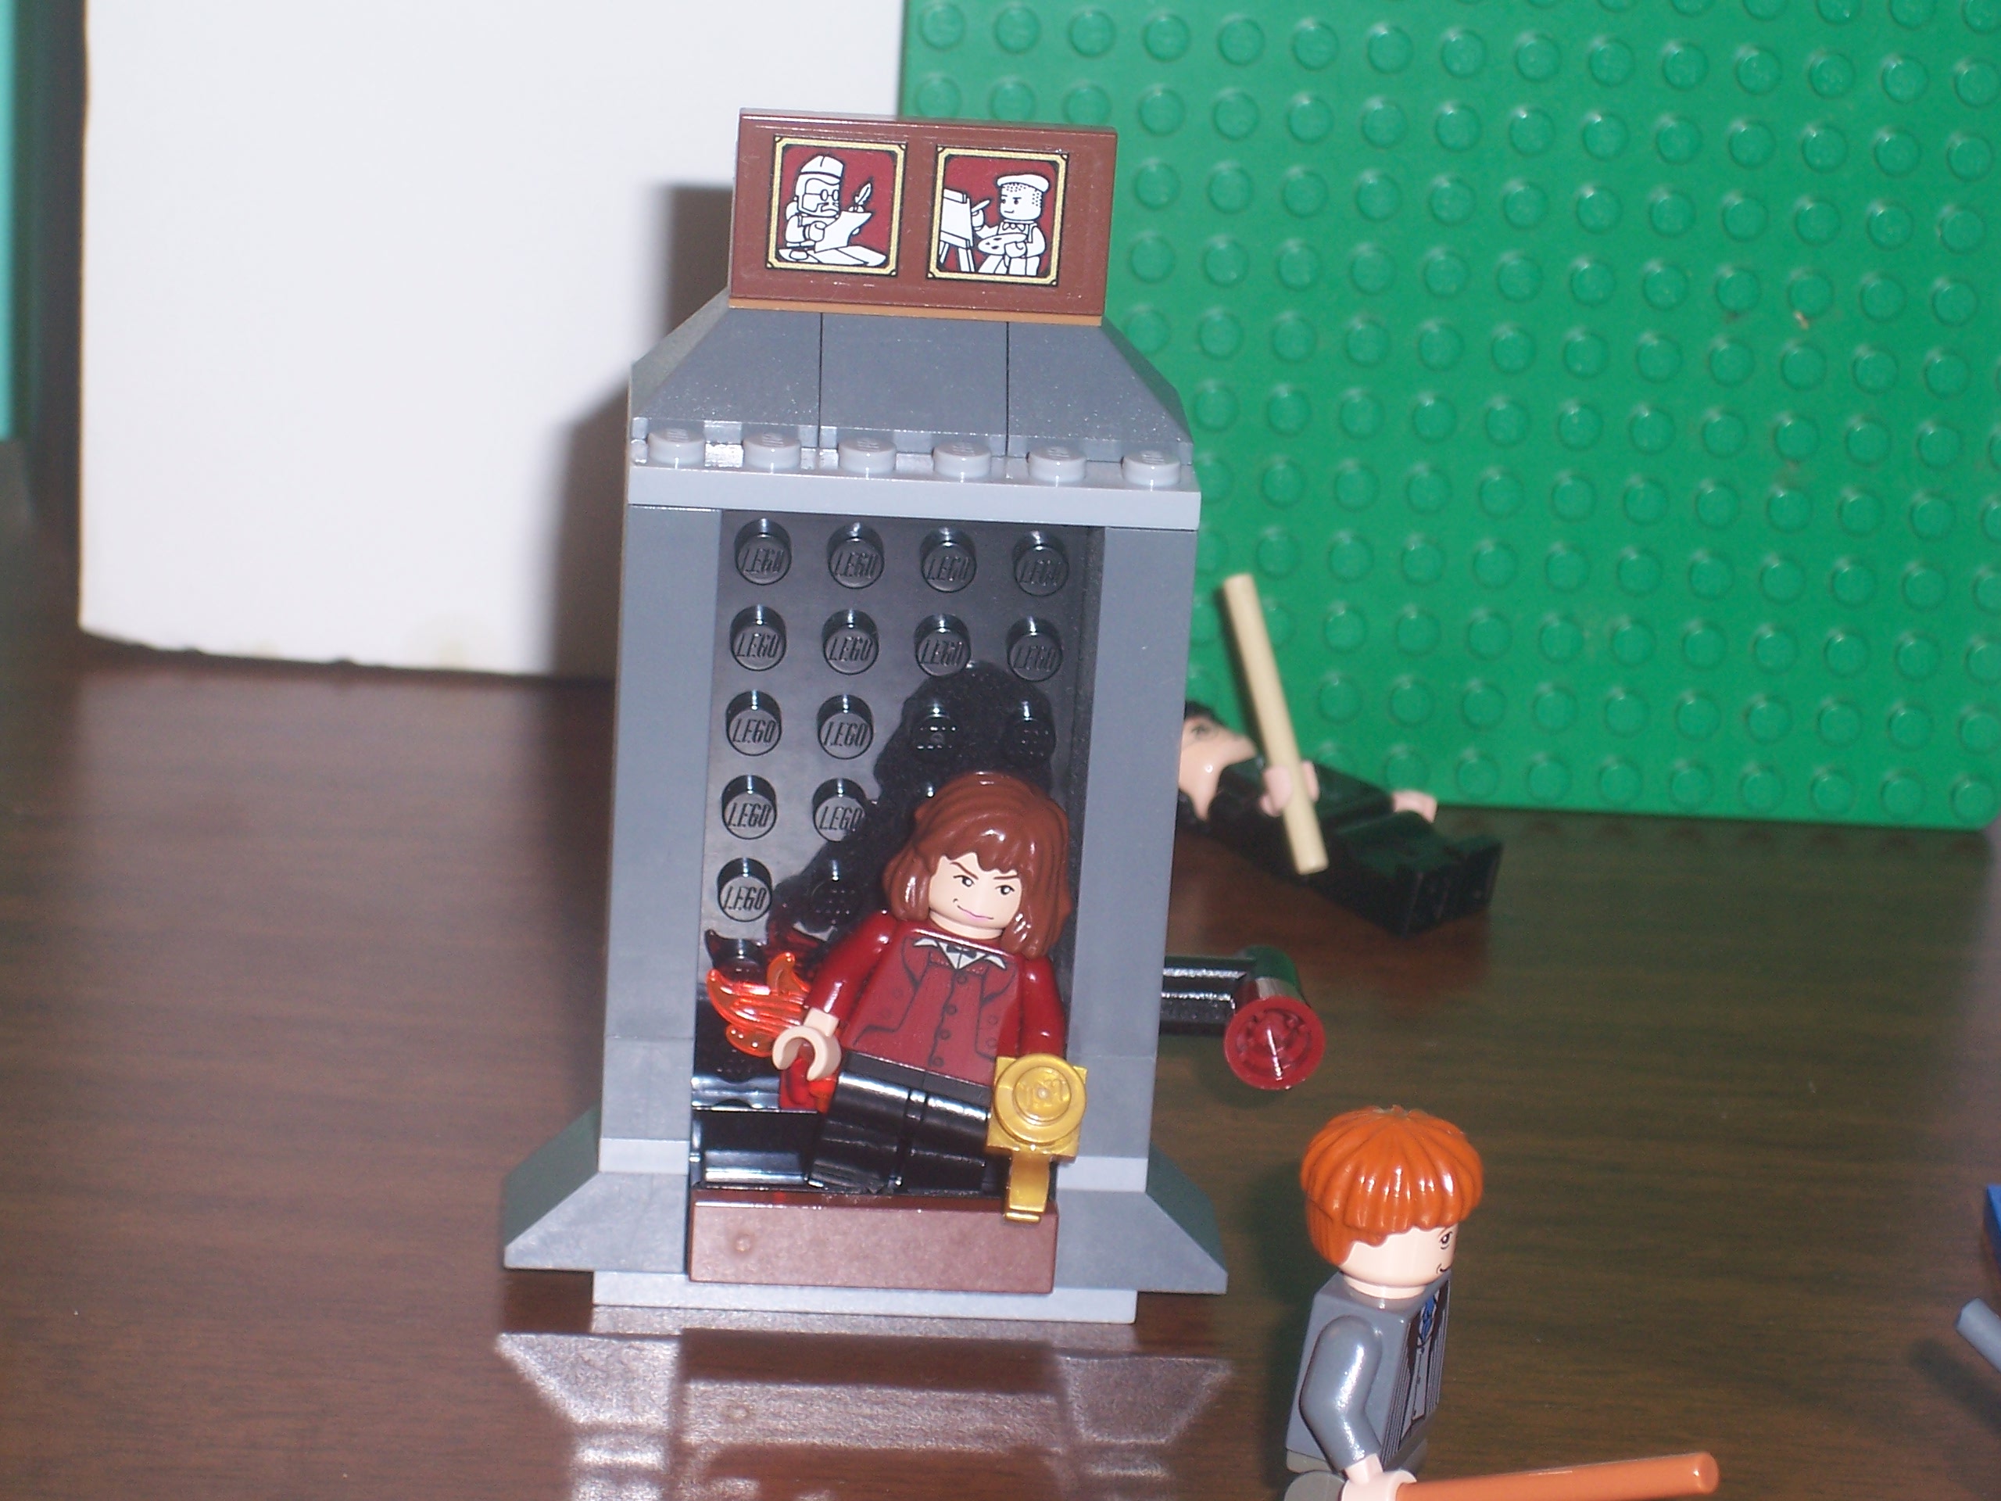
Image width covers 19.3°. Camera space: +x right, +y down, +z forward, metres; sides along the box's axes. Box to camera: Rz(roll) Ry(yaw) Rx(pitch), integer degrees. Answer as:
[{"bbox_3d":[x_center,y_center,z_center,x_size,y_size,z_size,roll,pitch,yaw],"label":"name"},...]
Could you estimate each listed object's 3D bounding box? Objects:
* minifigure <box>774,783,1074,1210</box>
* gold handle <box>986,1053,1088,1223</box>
[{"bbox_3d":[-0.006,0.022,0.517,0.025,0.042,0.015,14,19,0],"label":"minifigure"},{"bbox_3d":[0.003,0.034,0.508,0.008,0.014,0.008,8,-17,-4],"label":"gold handle"}]

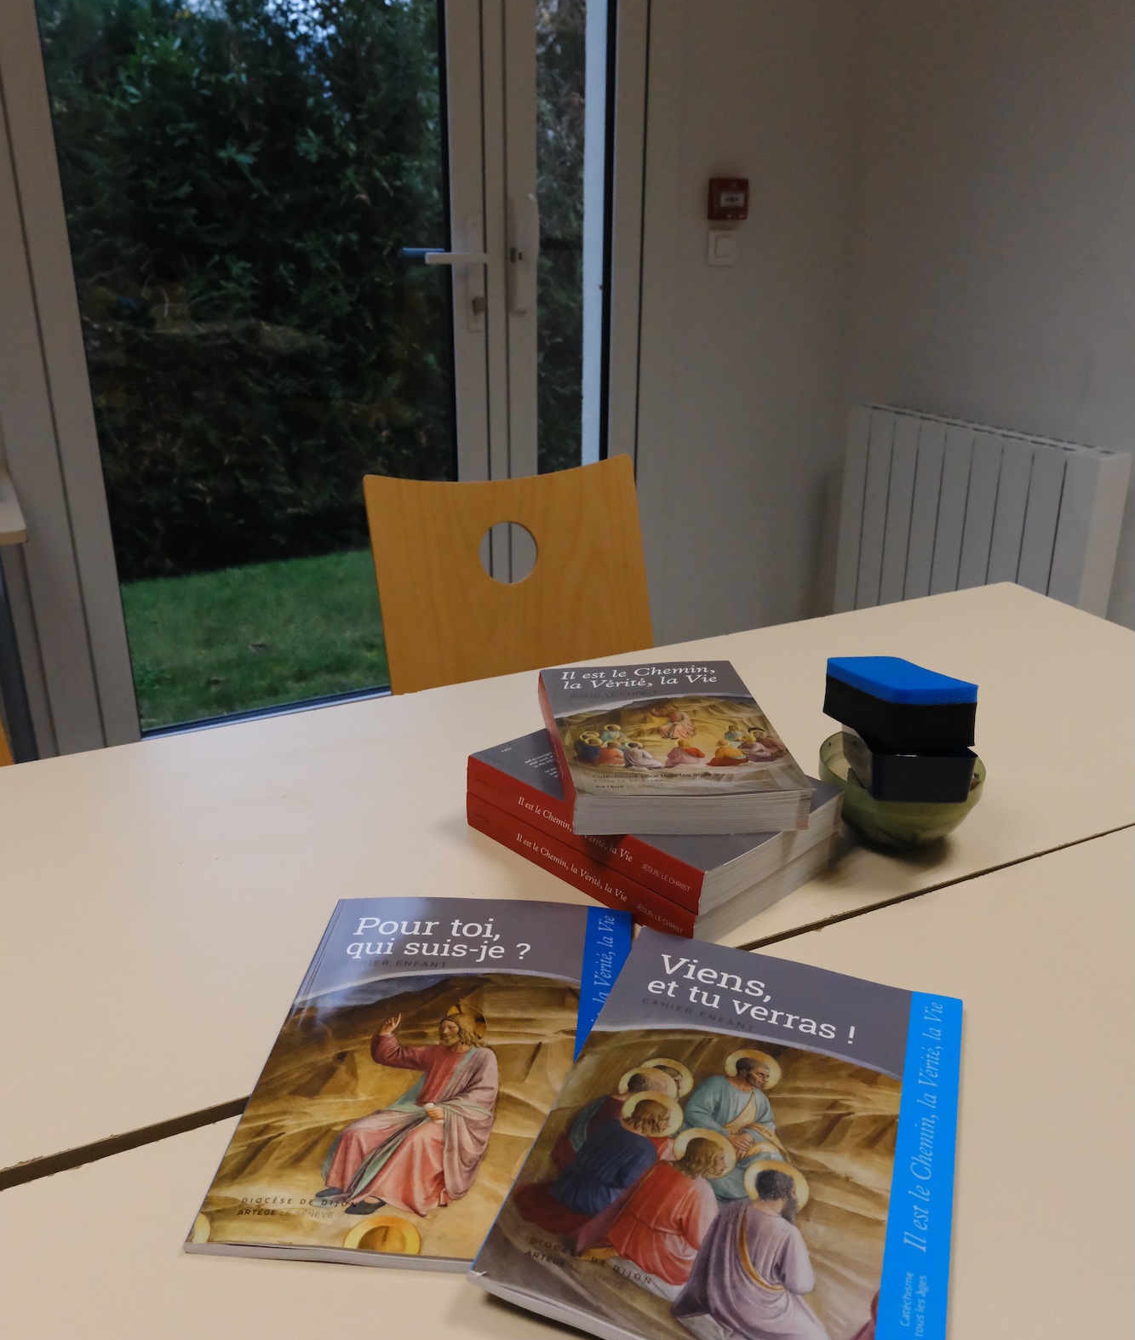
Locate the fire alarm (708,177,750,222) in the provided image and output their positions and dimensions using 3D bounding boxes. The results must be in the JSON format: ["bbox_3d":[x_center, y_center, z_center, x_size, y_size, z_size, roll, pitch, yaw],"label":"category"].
[{"bbox_3d":[0.375,-1.094,2.641,0.088,0.088,0.040,-11,24,-26],"label":"fire alarm"}]

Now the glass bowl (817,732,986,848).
[{"bbox_3d":[0.270,0.102,0.927,0.130,0.062,0.130,0,22,0],"label":"glass bowl"}]

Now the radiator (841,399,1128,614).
[{"bbox_3d":[0.895,-0.265,2.593,0.085,0.575,0.725,-11,24,-26],"label":"radiator"}]

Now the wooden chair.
[{"bbox_3d":[0.004,0.163,1.703,0.460,0.855,0.520,-9,24,-23],"label":"wooden chair"}]

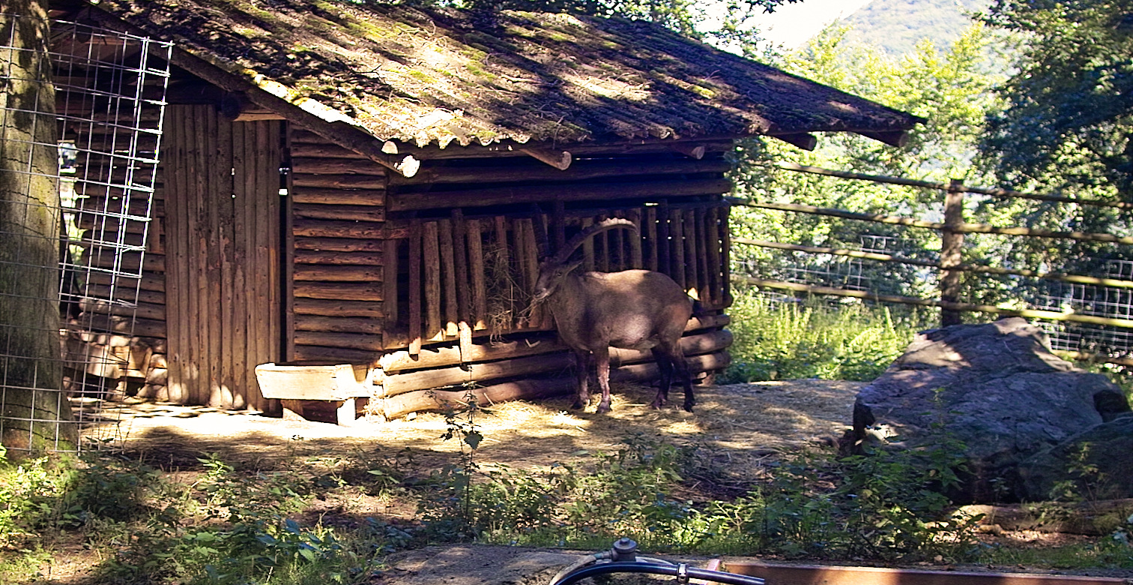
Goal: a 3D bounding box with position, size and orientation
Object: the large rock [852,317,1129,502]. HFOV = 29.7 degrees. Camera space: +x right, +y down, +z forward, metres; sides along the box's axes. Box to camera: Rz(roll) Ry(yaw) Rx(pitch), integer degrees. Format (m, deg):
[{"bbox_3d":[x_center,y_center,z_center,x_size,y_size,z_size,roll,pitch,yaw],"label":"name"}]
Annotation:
[{"bbox_3d":[2.260,0.583,11.635,1.450,0.800,1.350,0,5,5],"label":"large rock"}]

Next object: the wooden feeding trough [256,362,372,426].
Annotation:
[{"bbox_3d":[-1.590,0.623,13.495,0.610,0.360,0.400,2,5,23],"label":"wooden feeding trough"}]

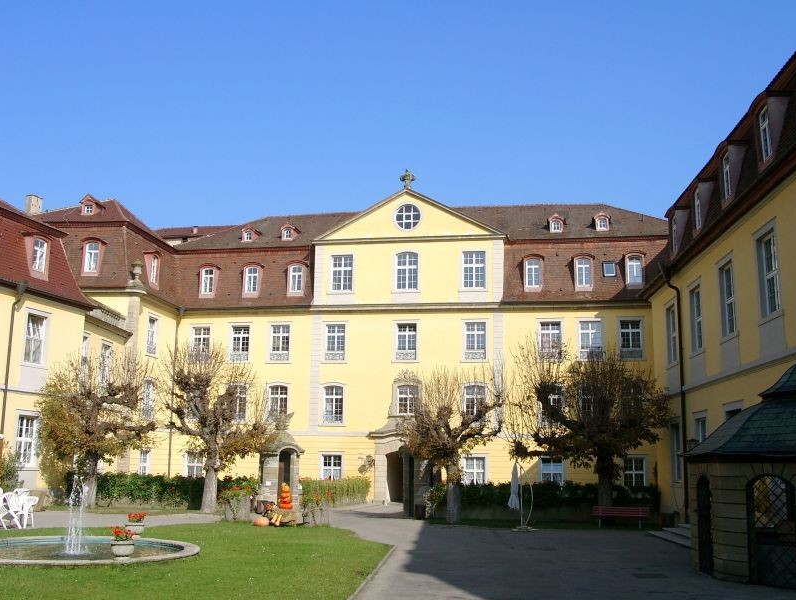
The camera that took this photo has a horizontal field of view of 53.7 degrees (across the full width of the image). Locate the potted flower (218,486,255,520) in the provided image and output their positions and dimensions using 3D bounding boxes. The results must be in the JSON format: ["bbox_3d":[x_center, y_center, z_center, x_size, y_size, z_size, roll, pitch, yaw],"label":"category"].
[{"bbox_3d":[-5.985,7.641,29.769,1.120,1.280,1.020,-1,-12,10],"label":"potted flower"}]

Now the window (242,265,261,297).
[{"bbox_3d":[-8.086,-1.078,43.449,1.080,1.933,0.800,-1,-12,10],"label":"window"}]

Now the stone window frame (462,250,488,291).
[{"bbox_3d":[3.899,-1.484,40.536,1.338,2.175,0.250,-1,-12,10],"label":"stone window frame"}]

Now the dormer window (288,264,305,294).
[{"bbox_3d":[-5.900,-1.097,46.844,1.084,2.003,0.850,-1,-12,11],"label":"dormer window"}]

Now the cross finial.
[{"bbox_3d":[0.667,-7.317,47.988,0.956,1.250,0.500,-1,-12,10],"label":"cross finial"}]

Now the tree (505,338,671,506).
[{"bbox_3d":[7.442,5.073,30.746,6.472,7.212,6.019,1,-11,0],"label":"tree"}]

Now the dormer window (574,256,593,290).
[{"bbox_3d":[10.776,-1.463,45.542,1.092,2.215,0.750,-1,-12,10],"label":"dormer window"}]

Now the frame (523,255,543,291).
[{"bbox_3d":[7.704,-1.543,44.769,1.151,2.165,0.450,-1,-12,10],"label":"frame"}]

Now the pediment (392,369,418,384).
[{"bbox_3d":[0.421,4.325,44.293,1.487,0.931,0.300,-1,-12,10],"label":"pediment"}]

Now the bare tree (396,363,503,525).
[{"bbox_3d":[1.947,5.210,28.332,3.857,5.536,3.664,1,-12,0],"label":"bare tree"}]

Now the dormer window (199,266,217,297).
[{"bbox_3d":[-11.875,-1.085,49.658,1.116,2.192,0.750,-1,-12,10],"label":"dormer window"}]

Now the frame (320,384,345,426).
[{"bbox_3d":[-3.667,5.971,44.408,1.402,2.351,0.250,-1,-12,11],"label":"frame"}]

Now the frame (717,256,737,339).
[{"bbox_3d":[11.755,-0.084,27.982,0.300,2.850,1.750,0,-12,4],"label":"frame"}]

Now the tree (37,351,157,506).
[{"bbox_3d":[-11.861,5.075,30.914,4.720,6.093,4.248,1,-12,0],"label":"tree"}]

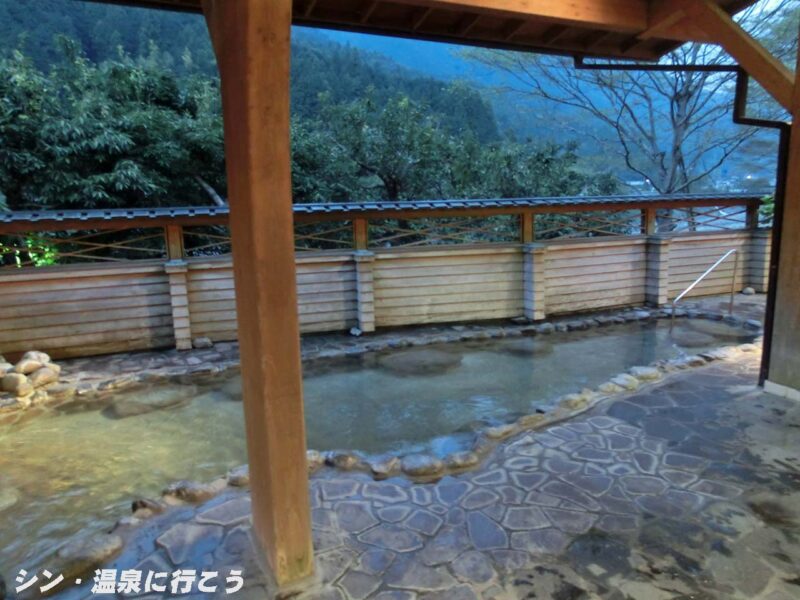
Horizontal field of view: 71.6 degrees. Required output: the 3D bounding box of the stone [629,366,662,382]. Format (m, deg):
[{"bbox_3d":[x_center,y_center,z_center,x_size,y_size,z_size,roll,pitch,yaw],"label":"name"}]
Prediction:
[{"bbox_3d":[2.051,0.621,4.635,0.288,0.102,0.187,-6,11,-24],"label":"stone"}]

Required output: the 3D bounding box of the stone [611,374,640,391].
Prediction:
[{"bbox_3d":[1.676,0.623,4.144,0.219,0.119,0.164,-7,11,-29],"label":"stone"}]

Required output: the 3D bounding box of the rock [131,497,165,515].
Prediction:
[{"bbox_3d":[-1.259,1.034,2.779,0.164,0.070,0.098,-4,10,-18],"label":"rock"}]

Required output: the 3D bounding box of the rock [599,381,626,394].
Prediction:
[{"bbox_3d":[1.669,0.693,4.358,0.217,0.073,0.162,-7,11,-29],"label":"rock"}]

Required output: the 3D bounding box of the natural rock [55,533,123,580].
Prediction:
[{"bbox_3d":[-1.255,1.032,2.249,0.236,0.128,0.142,-9,13,-39],"label":"natural rock"}]

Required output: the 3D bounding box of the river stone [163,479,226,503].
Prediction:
[{"bbox_3d":[-1.035,0.975,2.792,0.294,0.090,0.147,-6,11,-24],"label":"river stone"}]

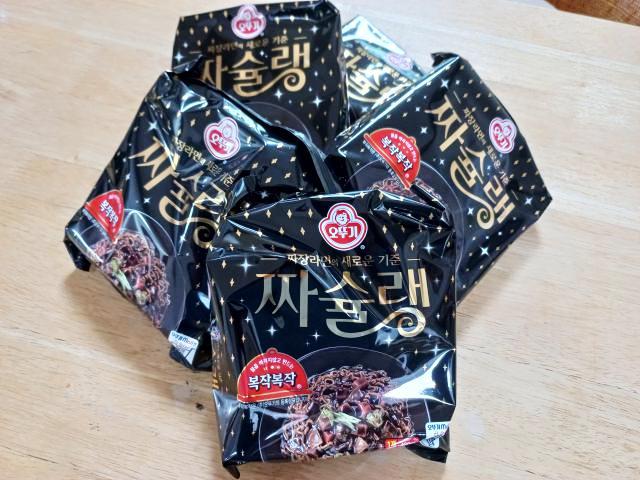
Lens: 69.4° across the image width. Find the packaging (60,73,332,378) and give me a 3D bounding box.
[{"bbox_3d":[-0.084,-0.016,0.308,0.138,0.040,0.138,39,89,25],"label":"packaging"}]

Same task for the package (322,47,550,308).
[{"bbox_3d":[0.084,-0.039,0.329,0.141,0.040,0.134,-41,102,-23],"label":"package"}]

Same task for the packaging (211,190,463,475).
[{"bbox_3d":[0.008,0.049,0.279,0.138,0.040,0.149,0,87,-1],"label":"packaging"}]

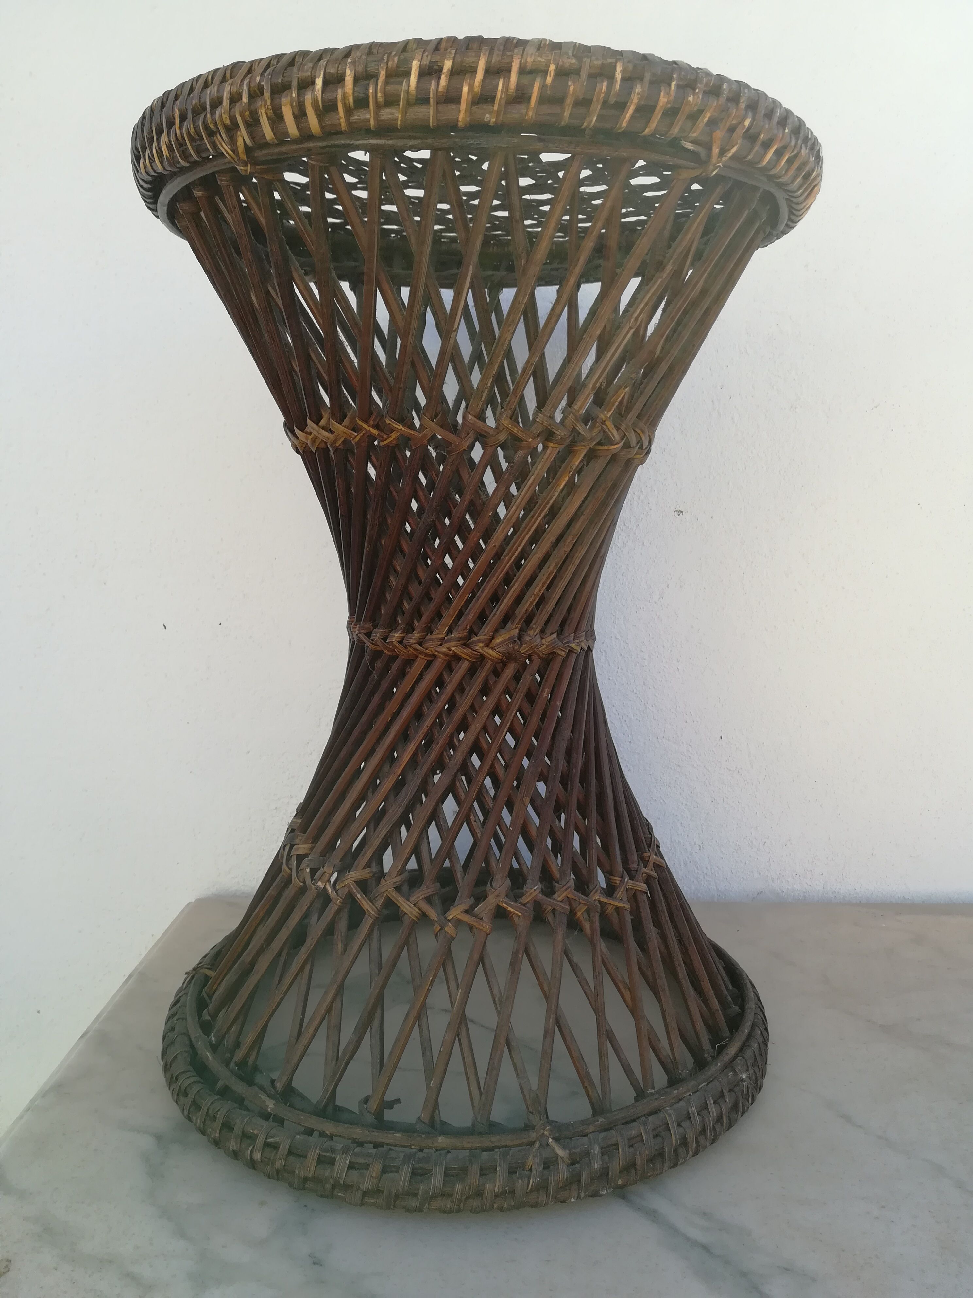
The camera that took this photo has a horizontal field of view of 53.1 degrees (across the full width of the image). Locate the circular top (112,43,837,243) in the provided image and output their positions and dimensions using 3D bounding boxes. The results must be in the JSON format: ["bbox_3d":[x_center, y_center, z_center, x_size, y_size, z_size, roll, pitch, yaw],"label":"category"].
[{"bbox_3d":[-0.005,-0.219,0.483,0.324,0.035,0.324,0,10,0],"label":"circular top"}]

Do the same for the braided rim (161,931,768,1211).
[{"bbox_3d":[-0.010,0.191,0.552,0.331,0.033,0.331,0,10,0],"label":"braided rim"}]

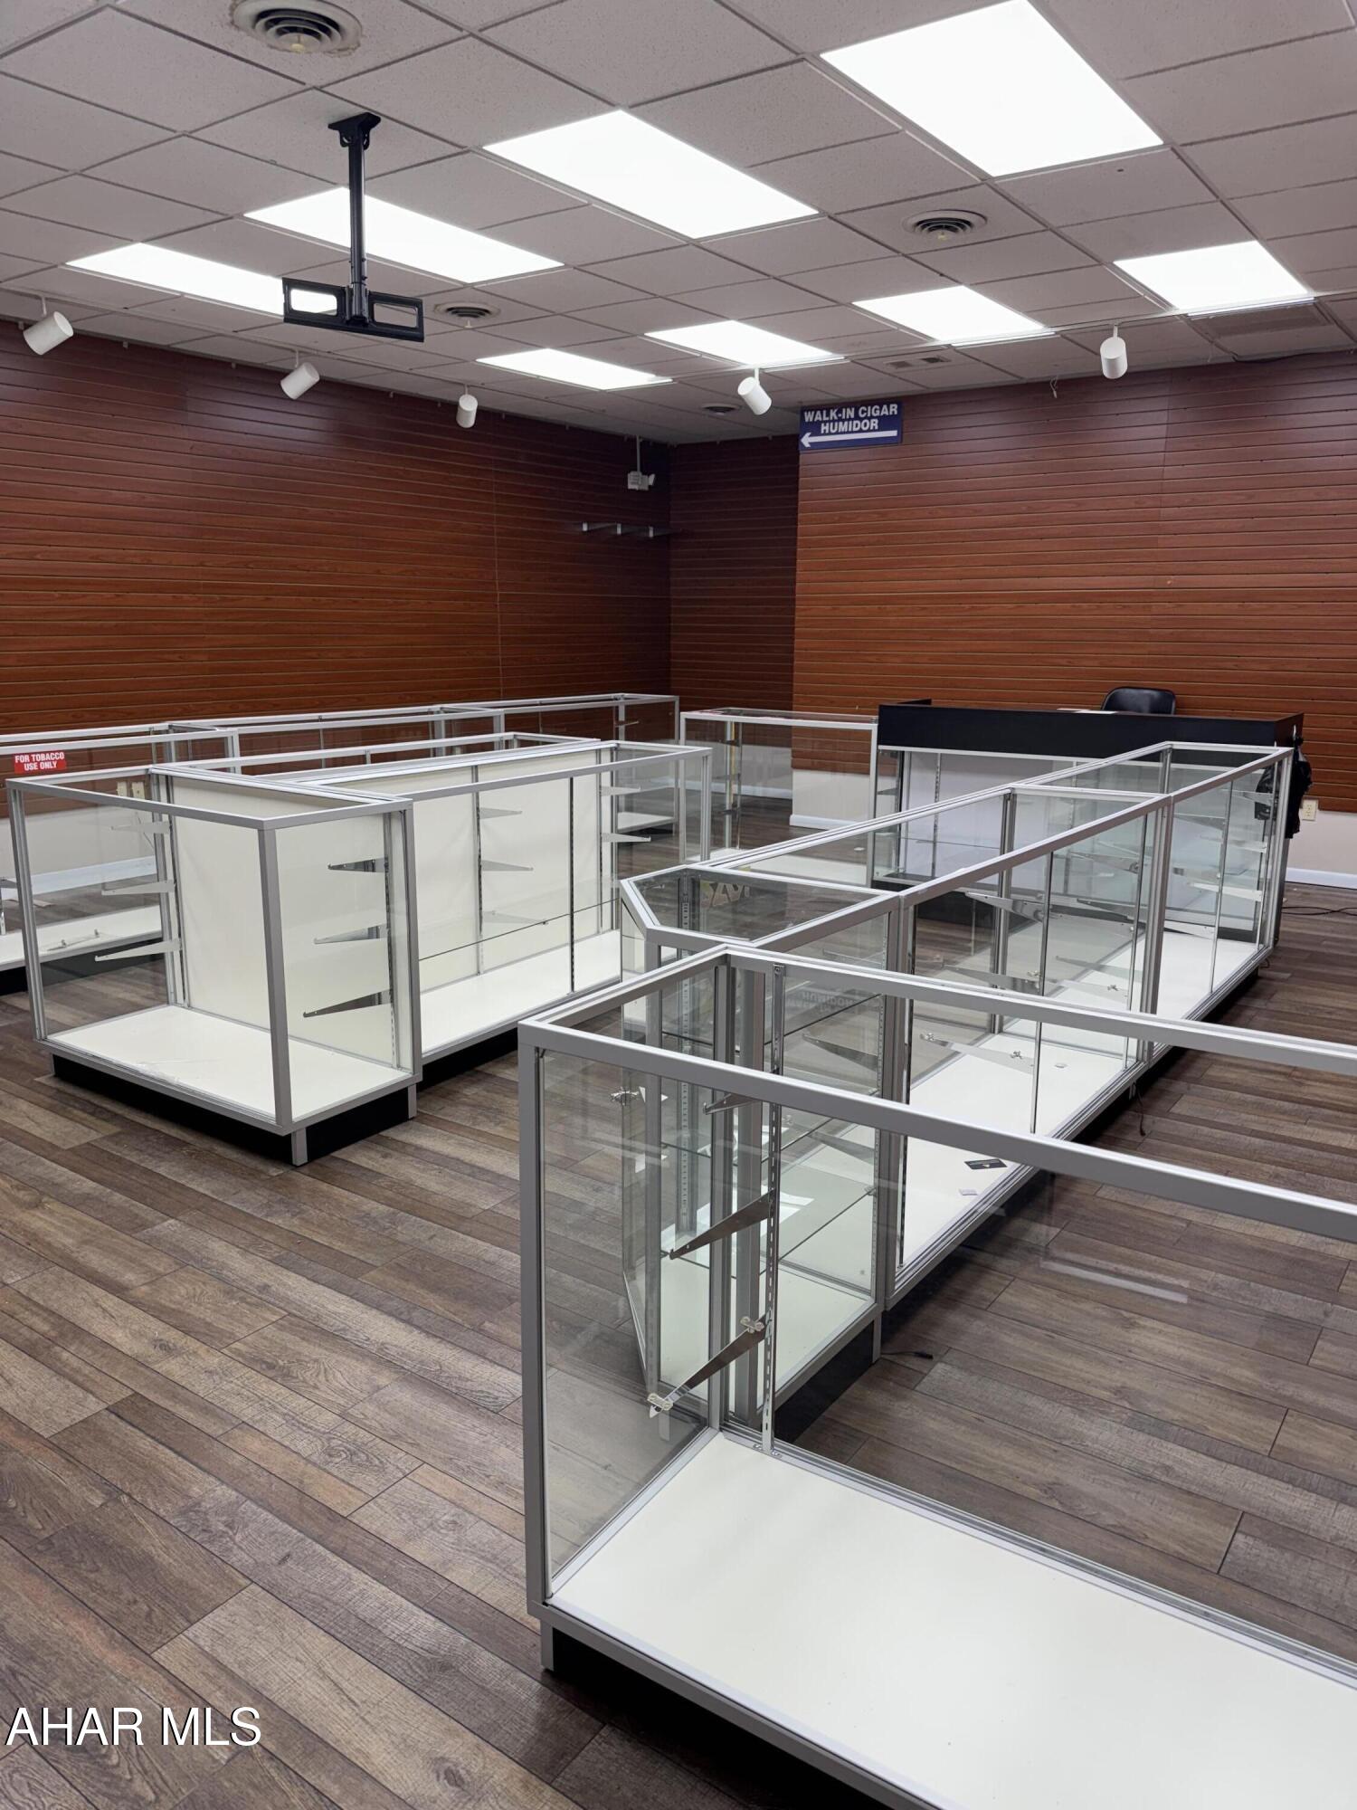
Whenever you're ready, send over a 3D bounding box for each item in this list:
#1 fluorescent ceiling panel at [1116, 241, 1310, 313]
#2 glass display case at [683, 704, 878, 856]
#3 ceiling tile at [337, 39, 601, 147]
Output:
[{"bbox_3d":[2.361,-2.733,5.516,0.600,0.050,1.200,10,16,35],"label":"fluorescent ceiling panel"},{"bbox_3d":[0.662,-0.563,7.026,1.210,0.979,0.515,10,16,35],"label":"glass display case"},{"bbox_3d":[-0.591,-2.302,3.571,0.600,0.020,0.600,10,16,35],"label":"ceiling tile"}]

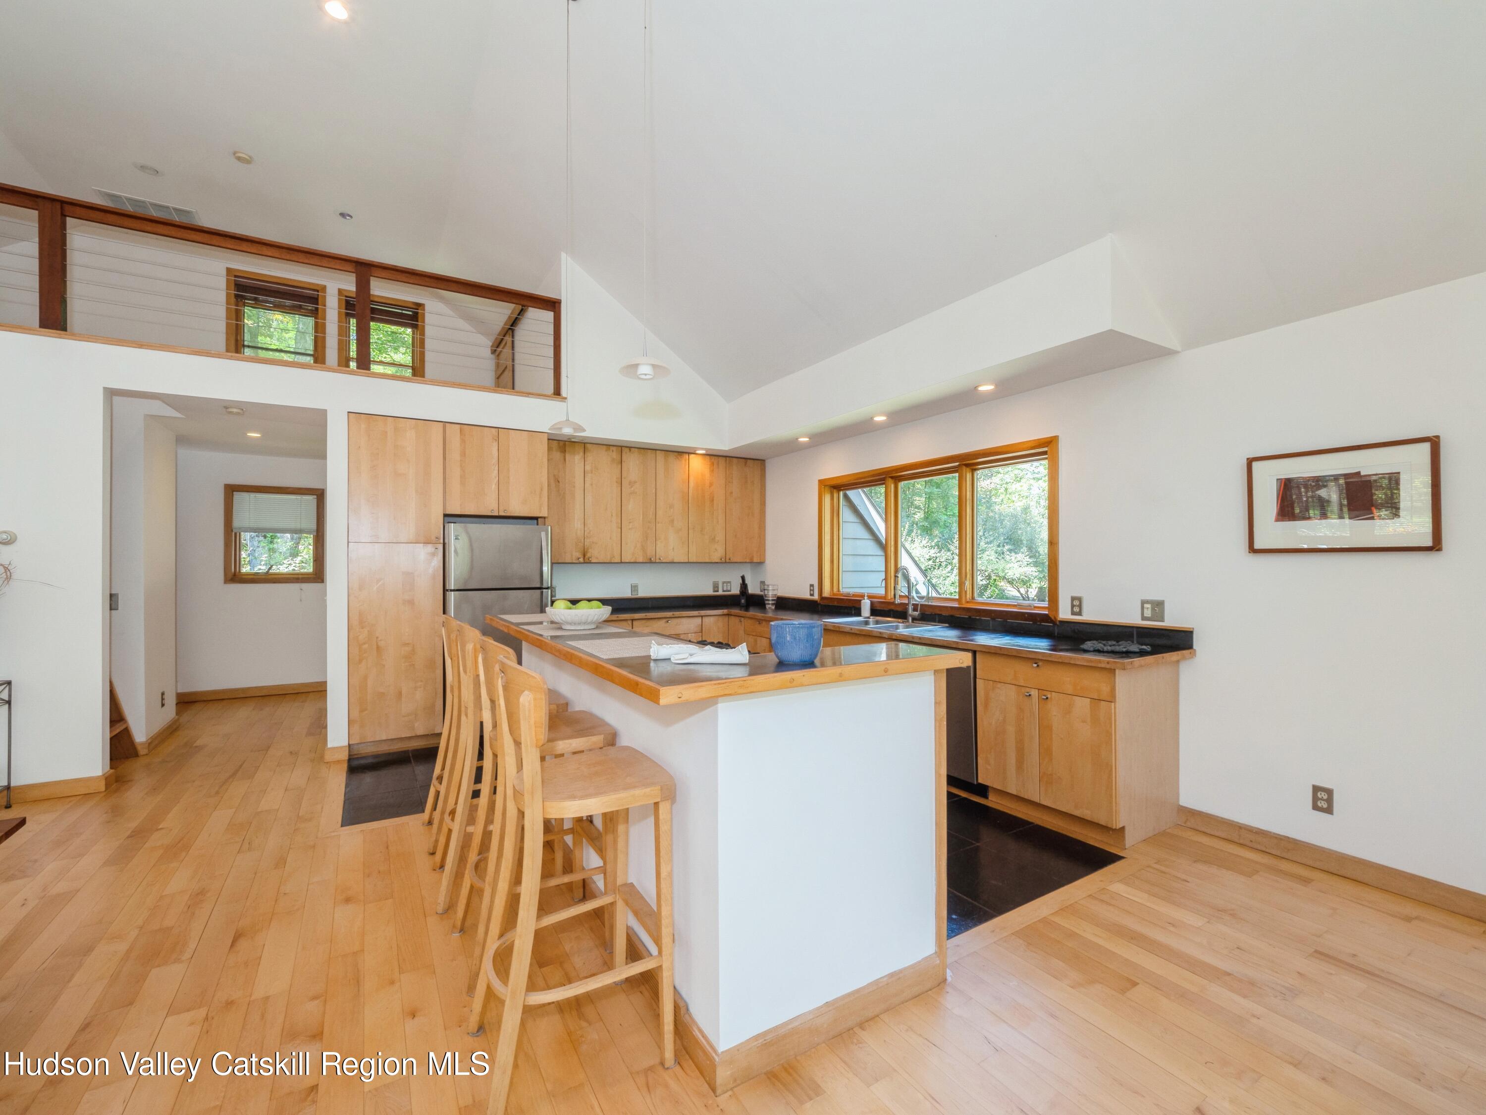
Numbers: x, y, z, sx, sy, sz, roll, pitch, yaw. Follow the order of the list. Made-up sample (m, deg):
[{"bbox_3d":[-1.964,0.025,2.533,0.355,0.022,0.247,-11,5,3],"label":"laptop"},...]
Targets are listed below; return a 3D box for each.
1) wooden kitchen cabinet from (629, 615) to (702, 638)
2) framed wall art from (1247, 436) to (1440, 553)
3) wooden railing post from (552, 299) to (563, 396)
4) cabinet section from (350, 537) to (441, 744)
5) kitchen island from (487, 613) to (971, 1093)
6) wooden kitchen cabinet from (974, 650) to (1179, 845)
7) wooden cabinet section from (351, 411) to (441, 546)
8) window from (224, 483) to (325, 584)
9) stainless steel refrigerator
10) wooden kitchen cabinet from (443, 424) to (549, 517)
[{"bbox_3d":[-0.833,0.992,5.692,0.692,0.865,0.605,0,-1,-32],"label":"wooden kitchen cabinet"},{"bbox_3d":[2.578,-0.250,2.621,0.032,0.454,0.613,0,-1,-32],"label":"framed wall art"},{"bbox_3d":[-1.566,-1.748,5.068,0.070,0.795,0.080,0,-1,-32],"label":"wooden railing post"},{"bbox_3d":[-2.691,0.617,4.669,0.603,1.436,0.612,0,-1,-31],"label":"cabinet section"},{"bbox_3d":[-0.356,0.864,2.787,1.155,1.060,2.460,0,-1,-32],"label":"kitchen island"},{"bbox_3d":[1.808,0.964,3.304,0.605,0.857,0.772,0,-1,-32],"label":"wooden kitchen cabinet"},{"bbox_3d":[-2.697,-0.562,4.680,0.604,0.923,0.612,0,-1,-31],"label":"wooden cabinet section"},{"bbox_3d":[-4.894,-0.230,6.302,0.830,1.007,0.090,0,-1,-32],"label":"window"},{"bbox_3d":[-2.047,0.587,4.894,0.764,1.665,0.720,0,-1,-32],"label":"stainless steel refrigerator"},{"bbox_3d":[-2.083,-0.668,4.986,0.775,0.693,0.550,0,-1,-32],"label":"wooden kitchen cabinet"}]

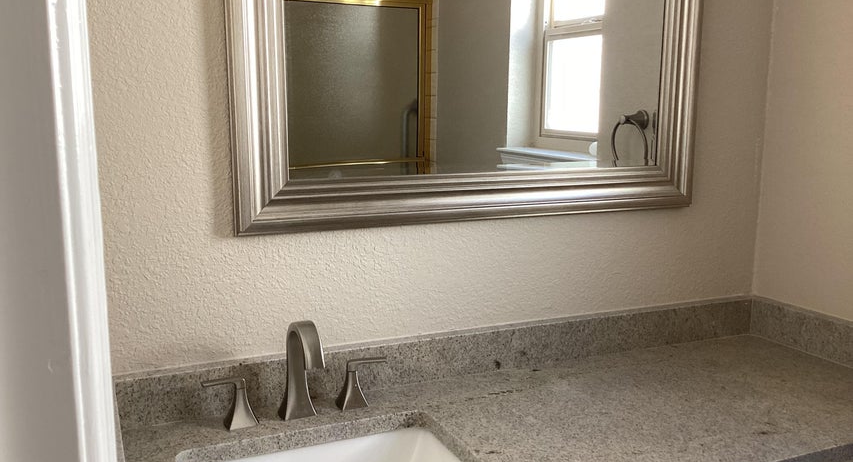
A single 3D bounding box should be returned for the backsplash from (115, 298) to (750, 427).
[{"bbox_3d":[0.135,0.263,1.660,1.510,0.092,0.025,-4,10,-24],"label":"backsplash"}]

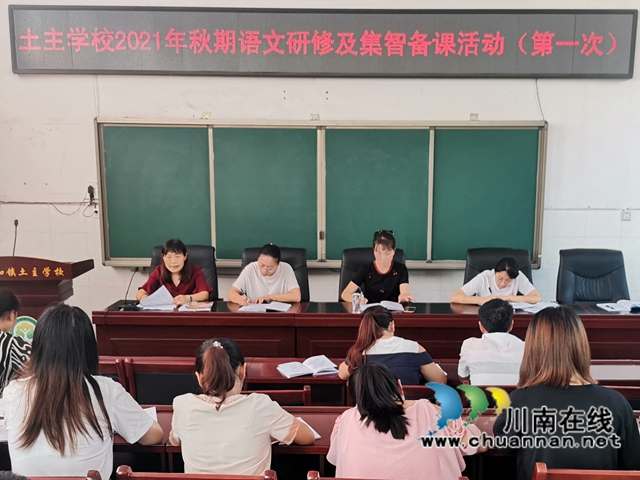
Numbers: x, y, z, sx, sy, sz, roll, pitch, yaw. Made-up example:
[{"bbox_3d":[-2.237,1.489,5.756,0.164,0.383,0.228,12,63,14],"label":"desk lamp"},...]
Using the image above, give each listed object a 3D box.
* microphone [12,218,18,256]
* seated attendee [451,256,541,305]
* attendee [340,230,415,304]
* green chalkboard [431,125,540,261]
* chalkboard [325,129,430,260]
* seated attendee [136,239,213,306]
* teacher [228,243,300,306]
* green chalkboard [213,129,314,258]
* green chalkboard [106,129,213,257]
[{"bbox_3d":[-2.359,0.014,3.720,0.050,0.346,0.080,0,7,0],"label":"microphone"},{"bbox_3d":[1.357,0.677,3.830,0.697,1.124,0.610,0,7,0],"label":"seated attendee"},{"bbox_3d":[0.443,0.581,3.832,0.573,1.302,0.580,0,7,0],"label":"attendee"},{"bbox_3d":[1.502,-0.402,4.397,0.975,1.207,0.030,0,7,0],"label":"green chalkboard"},{"bbox_3d":[0.506,-0.402,4.395,0.999,1.202,0.030,0,7,0],"label":"chalkboard"},{"bbox_3d":[-1.126,0.604,3.830,0.587,1.237,0.580,0,7,0],"label":"seated attendee"},{"bbox_3d":[-0.439,0.623,3.834,0.572,1.208,0.580,0,7,-3],"label":"teacher"},{"bbox_3d":[-0.489,-0.408,4.392,0.982,1.194,0.030,0,7,0],"label":"green chalkboard"},{"bbox_3d":[-1.467,-0.419,4.388,0.966,1.197,0.030,0,7,0],"label":"green chalkboard"}]

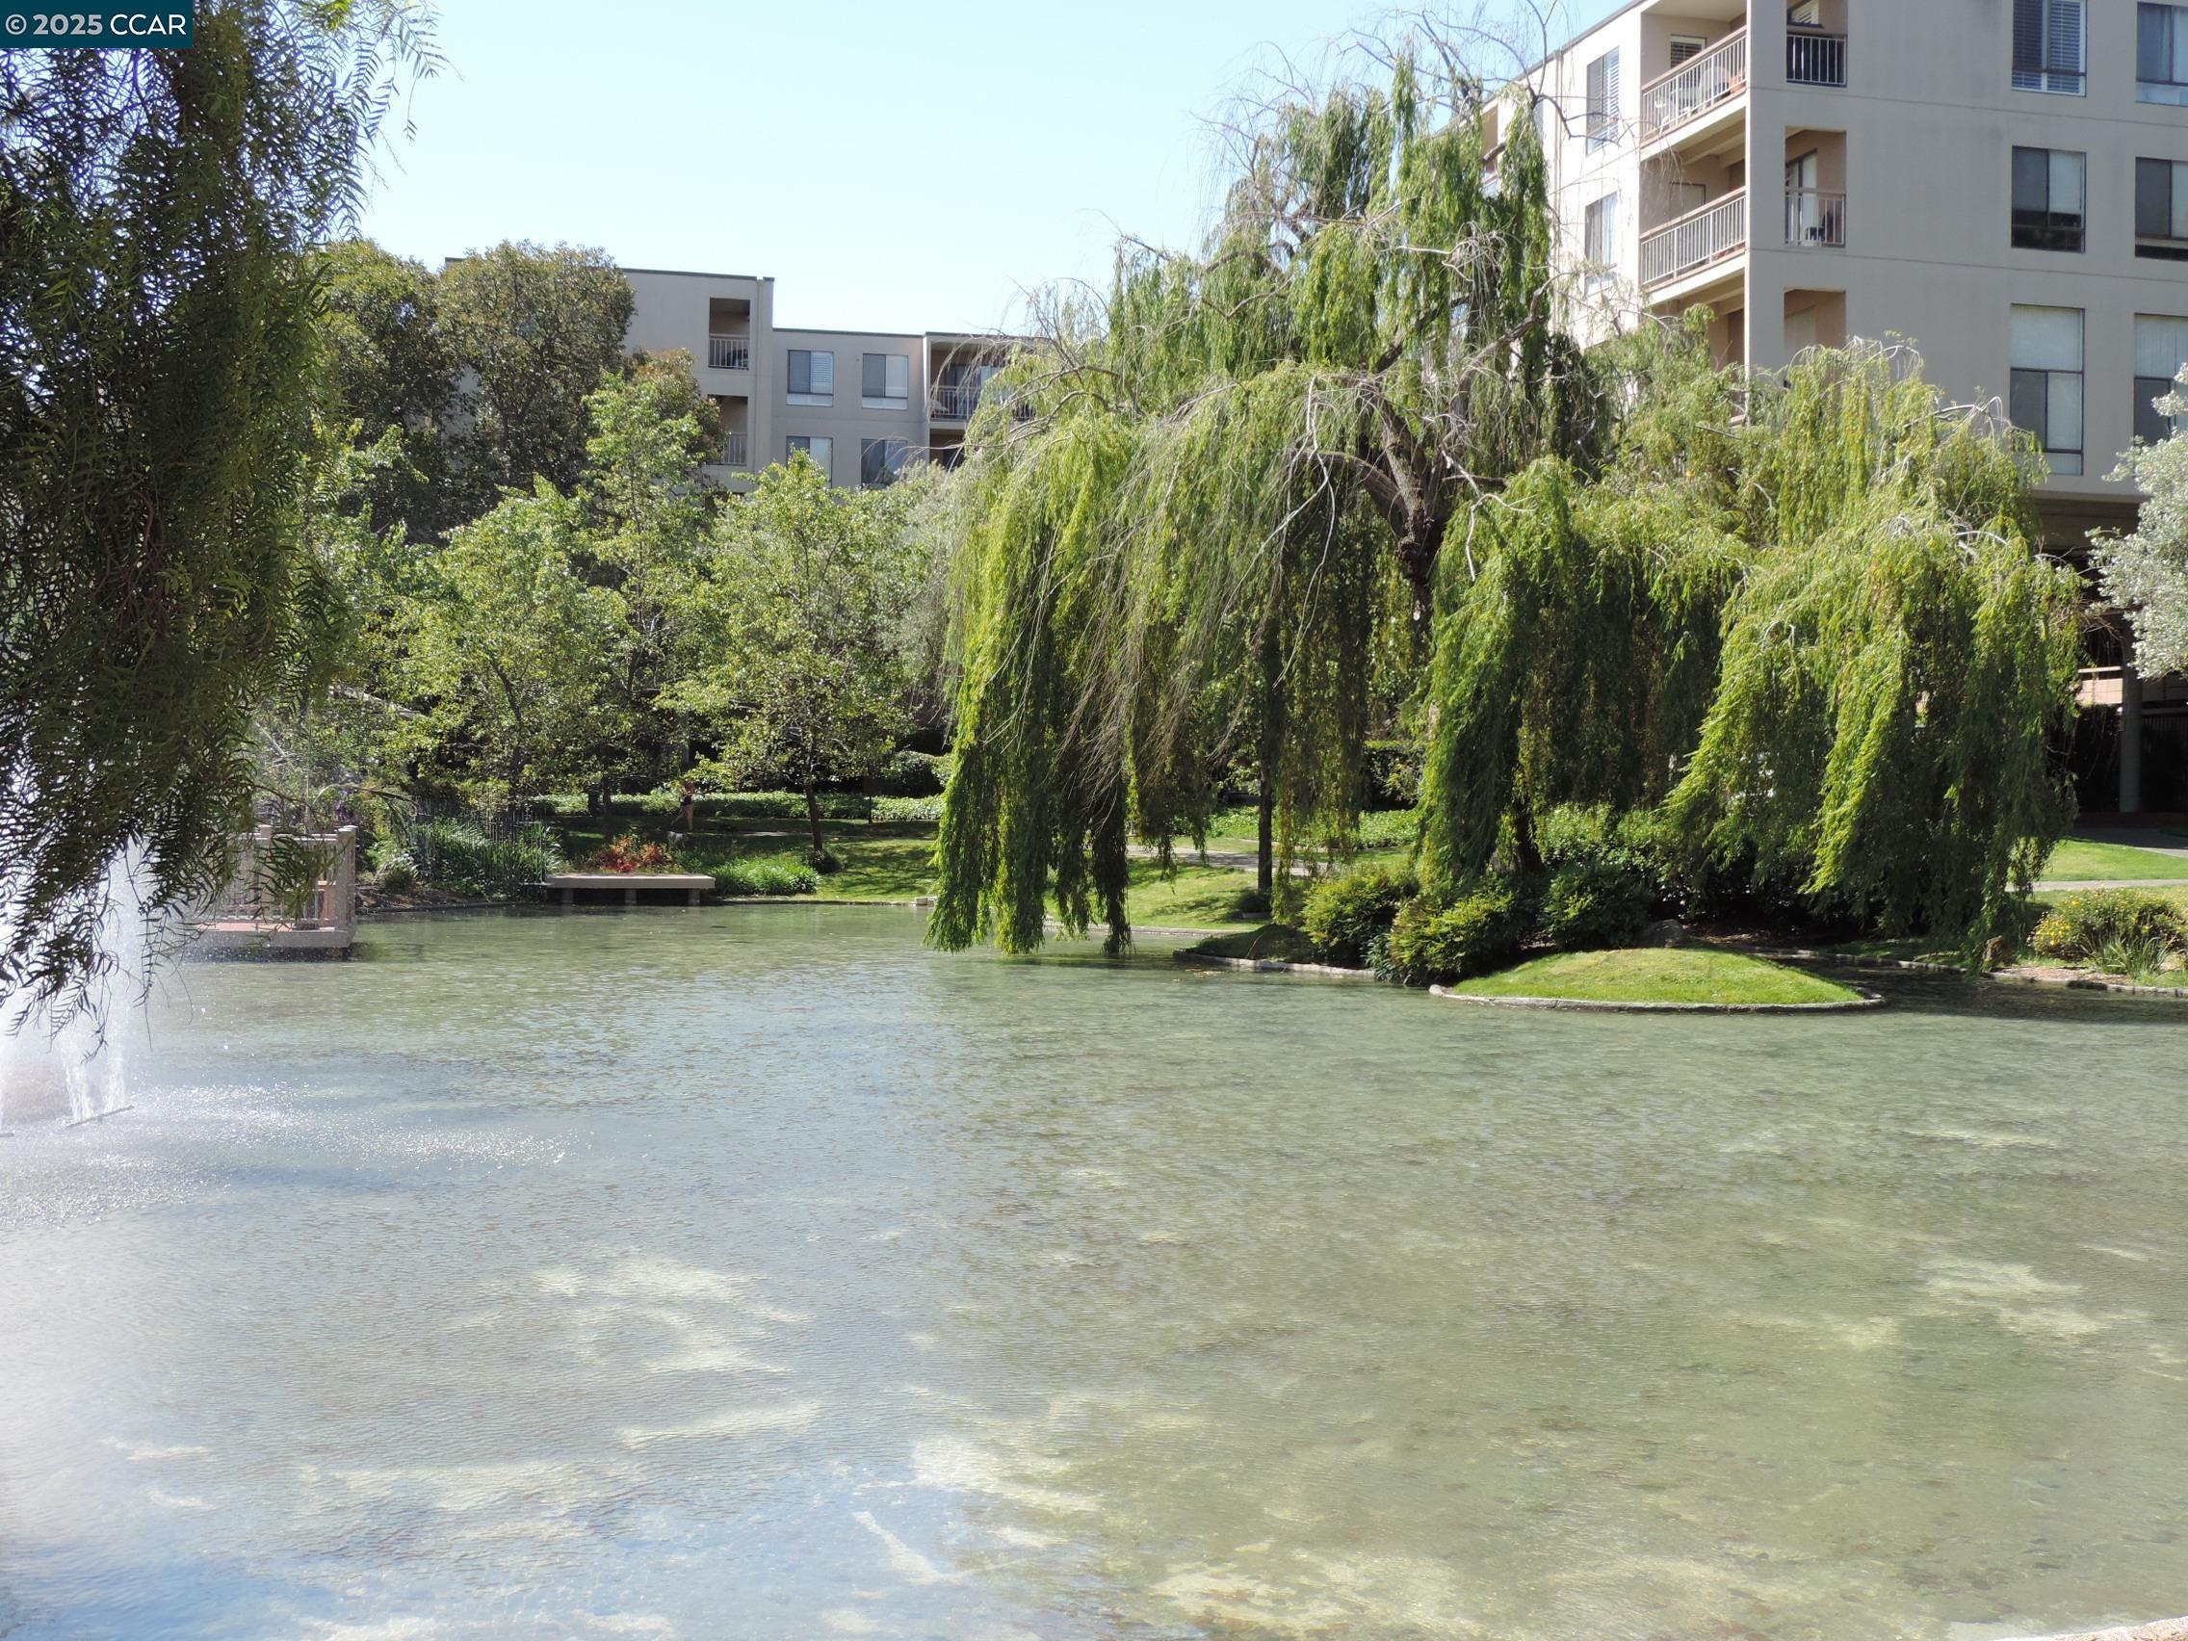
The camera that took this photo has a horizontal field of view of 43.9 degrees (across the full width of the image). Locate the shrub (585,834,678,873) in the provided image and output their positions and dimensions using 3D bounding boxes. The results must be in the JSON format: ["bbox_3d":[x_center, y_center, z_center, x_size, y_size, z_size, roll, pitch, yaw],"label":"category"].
[{"bbox_3d":[-9.255,0.656,54.300,1.880,0.820,1.300,0,0,0],"label":"shrub"}]

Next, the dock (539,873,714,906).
[{"bbox_3d":[-8.912,1.334,52.000,3.250,0.530,2.200,0,0,0],"label":"dock"}]

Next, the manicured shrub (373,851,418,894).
[{"bbox_3d":[-12.553,0.951,48.800,0.780,0.780,0.750,0,0,0],"label":"manicured shrub"}]

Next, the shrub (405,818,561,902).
[{"bbox_3d":[-11.342,0.719,50.800,2.920,1.520,1.800,0,0,0],"label":"shrub"}]

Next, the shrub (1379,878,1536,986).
[{"bbox_3d":[3.809,1.165,28.500,1.660,1.140,1.450,0,0,0],"label":"shrub"}]

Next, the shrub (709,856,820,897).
[{"bbox_3d":[-6.458,1.087,53.200,2.170,0.820,1.400,0,0,0],"label":"shrub"}]

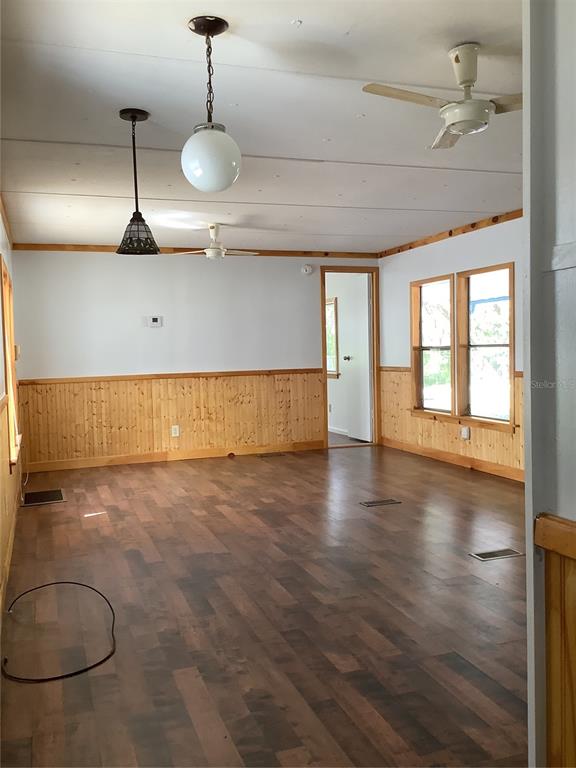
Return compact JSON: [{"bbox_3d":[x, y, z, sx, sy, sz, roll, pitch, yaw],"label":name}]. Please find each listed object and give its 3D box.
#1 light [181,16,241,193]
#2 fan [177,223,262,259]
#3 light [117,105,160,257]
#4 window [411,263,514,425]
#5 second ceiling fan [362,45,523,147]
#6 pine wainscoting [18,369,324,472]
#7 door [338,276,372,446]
[{"bbox_3d":[-0.261,-0.934,2.343,0.200,0.550,0.200,-3,3,-19],"label":"light"},{"bbox_3d":[-0.632,-1.242,6.001,0.870,0.310,0.820,-2,3,-6],"label":"fan"},{"bbox_3d":[-0.697,-0.928,3.182,0.205,0.630,0.205,-3,3,-19],"label":"light"},{"bbox_3d":[1.683,-0.361,6.724,0.110,1.420,1.790,-3,3,-19],"label":"window"},{"bbox_3d":[0.659,-1.091,2.567,0.860,0.310,0.890,-3,4,-29],"label":"second ceiling fan"},{"bbox_3d":[-1.126,0.363,7.498,3.280,0.950,0.035,-3,3,-19],"label":"pine wainscoting"},{"bbox_3d":[0.873,-0.314,8.656,0.040,2.030,0.690,-3,3,-19],"label":"door"}]

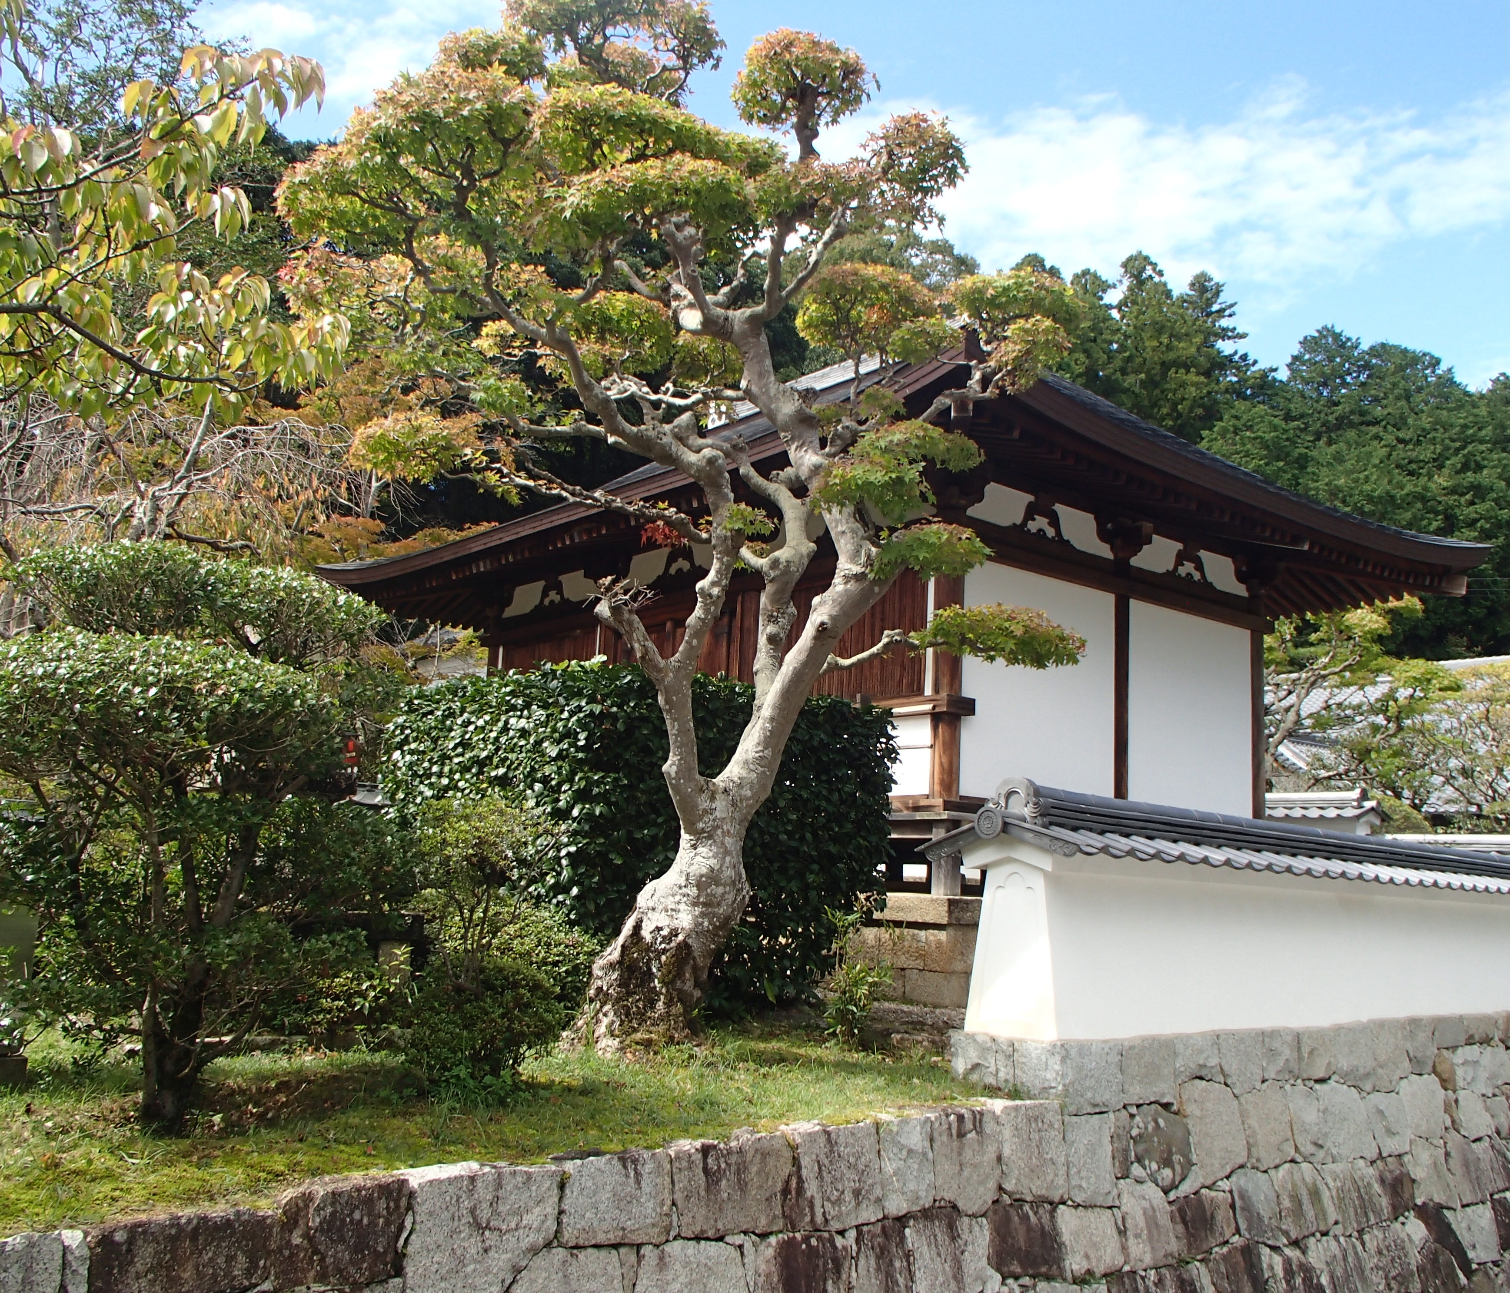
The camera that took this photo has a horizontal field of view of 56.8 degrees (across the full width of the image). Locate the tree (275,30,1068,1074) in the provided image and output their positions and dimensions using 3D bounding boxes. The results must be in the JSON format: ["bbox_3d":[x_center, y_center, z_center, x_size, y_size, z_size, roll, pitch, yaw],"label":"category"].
[{"bbox_3d":[-0.408,-0.792,8.211,4.750,6.050,4.000,3,-10,0],"label":"tree"}]

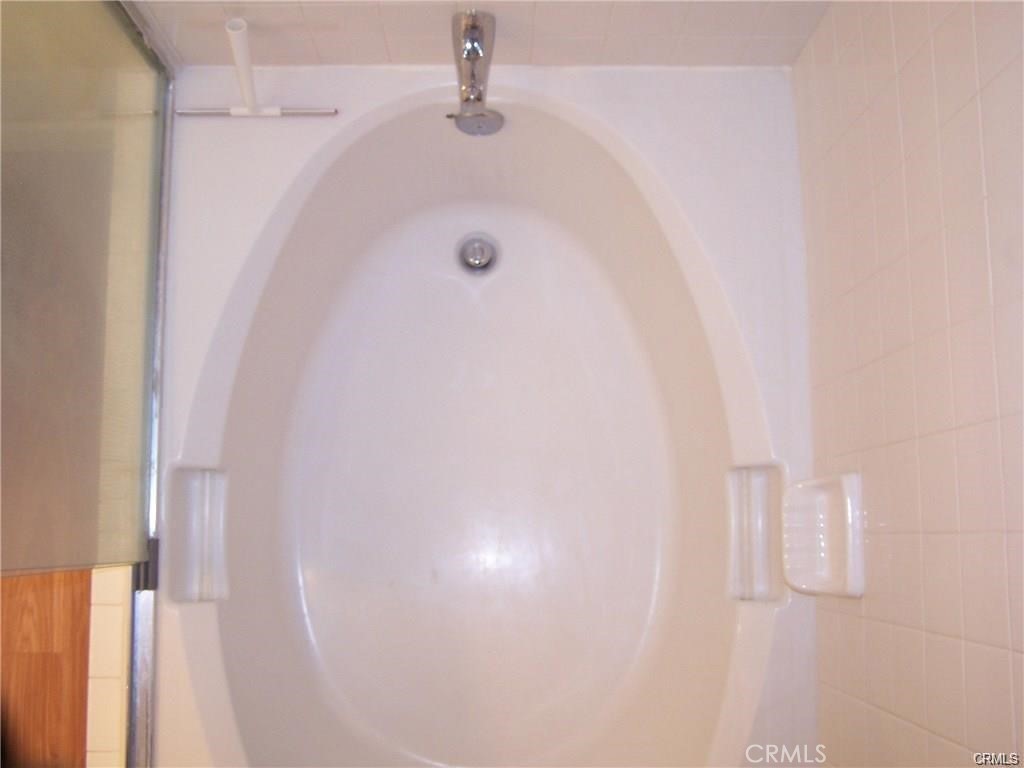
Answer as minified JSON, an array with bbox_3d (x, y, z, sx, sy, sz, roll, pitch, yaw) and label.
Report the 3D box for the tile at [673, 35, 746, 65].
[{"bbox_3d":[0.302,-0.514,1.820,0.108,0.108,0.010,0,83,-1],"label":"tile"}]

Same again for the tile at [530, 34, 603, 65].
[{"bbox_3d":[0.083,-0.513,1.815,0.108,0.108,0.010,0,83,-1],"label":"tile"}]

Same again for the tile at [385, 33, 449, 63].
[{"bbox_3d":[-0.136,-0.512,1.810,0.108,0.108,0.010,0,83,-1],"label":"tile"}]

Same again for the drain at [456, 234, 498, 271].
[{"bbox_3d":[-0.064,-0.242,2.199,0.075,0.025,0.075,0,83,-1],"label":"drain"}]

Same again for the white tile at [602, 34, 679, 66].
[{"bbox_3d":[0.193,-0.514,1.817,0.108,0.108,0.010,0,83,-1],"label":"white tile"}]

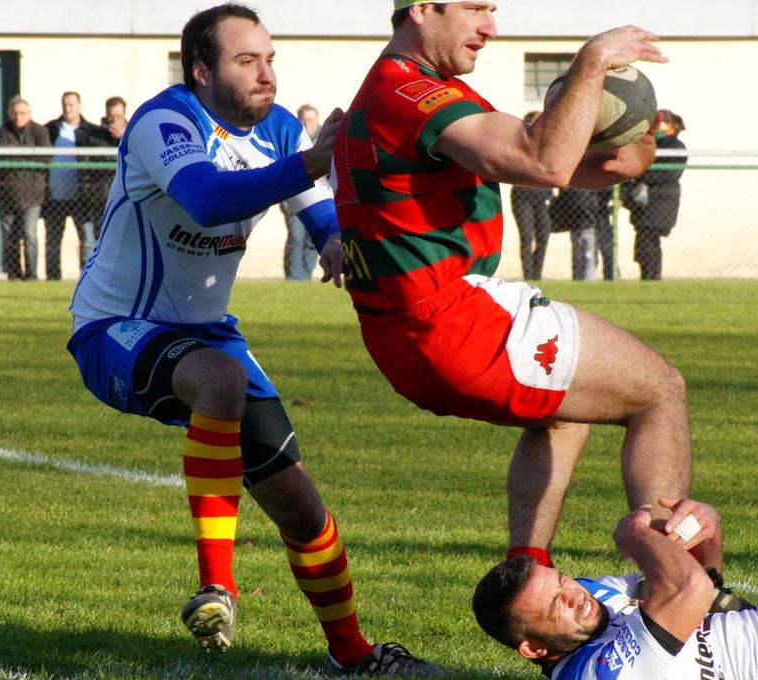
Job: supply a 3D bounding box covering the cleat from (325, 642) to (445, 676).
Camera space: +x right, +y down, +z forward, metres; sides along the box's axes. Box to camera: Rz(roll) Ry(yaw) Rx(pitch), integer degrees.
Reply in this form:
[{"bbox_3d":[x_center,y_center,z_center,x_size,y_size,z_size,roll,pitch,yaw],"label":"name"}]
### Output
[{"bbox_3d":[0.015,0.666,17.600,0.290,0.100,0.105,1,1,33],"label":"cleat"}]

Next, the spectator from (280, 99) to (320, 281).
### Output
[{"bbox_3d":[-0.687,-1.271,75.500,0.480,1.640,0.330,0,1,-18],"label":"spectator"}]

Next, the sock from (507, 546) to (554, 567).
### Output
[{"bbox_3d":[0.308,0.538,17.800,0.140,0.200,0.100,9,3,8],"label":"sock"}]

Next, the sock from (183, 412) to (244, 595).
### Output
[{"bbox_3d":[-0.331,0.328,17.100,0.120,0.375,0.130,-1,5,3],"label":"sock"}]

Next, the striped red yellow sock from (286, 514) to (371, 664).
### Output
[{"bbox_3d":[-0.102,0.513,17.600,0.160,0.340,0.120,1,28,34],"label":"striped red yellow sock"}]

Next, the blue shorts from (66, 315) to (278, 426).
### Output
[{"bbox_3d":[-0.426,0.061,17.500,0.380,0.260,0.420,1,2,41],"label":"blue shorts"}]

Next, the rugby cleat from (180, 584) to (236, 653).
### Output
[{"bbox_3d":[-0.343,0.534,17.030,0.105,0.110,0.290,0,-16,9],"label":"rugby cleat"}]

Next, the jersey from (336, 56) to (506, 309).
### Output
[{"bbox_3d":[0.082,-0.321,17.600,0.360,0.540,0.500,0,1,5],"label":"jersey"}]

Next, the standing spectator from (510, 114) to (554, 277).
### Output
[{"bbox_3d":[1.431,-1.338,80.000,0.460,1.640,0.300,0,1,0],"label":"standing spectator"}]

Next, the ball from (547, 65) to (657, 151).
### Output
[{"bbox_3d":[0.458,-0.481,17.600,0.190,0.190,0.286,0,-6,-39],"label":"ball"}]

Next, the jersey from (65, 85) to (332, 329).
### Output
[{"bbox_3d":[-0.357,-0.273,17.550,0.400,0.520,0.500,20,14,42],"label":"jersey"}]

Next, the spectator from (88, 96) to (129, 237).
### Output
[{"bbox_3d":[-2.393,-1.300,75.400,0.500,1.700,0.400,1,1,30],"label":"spectator"}]

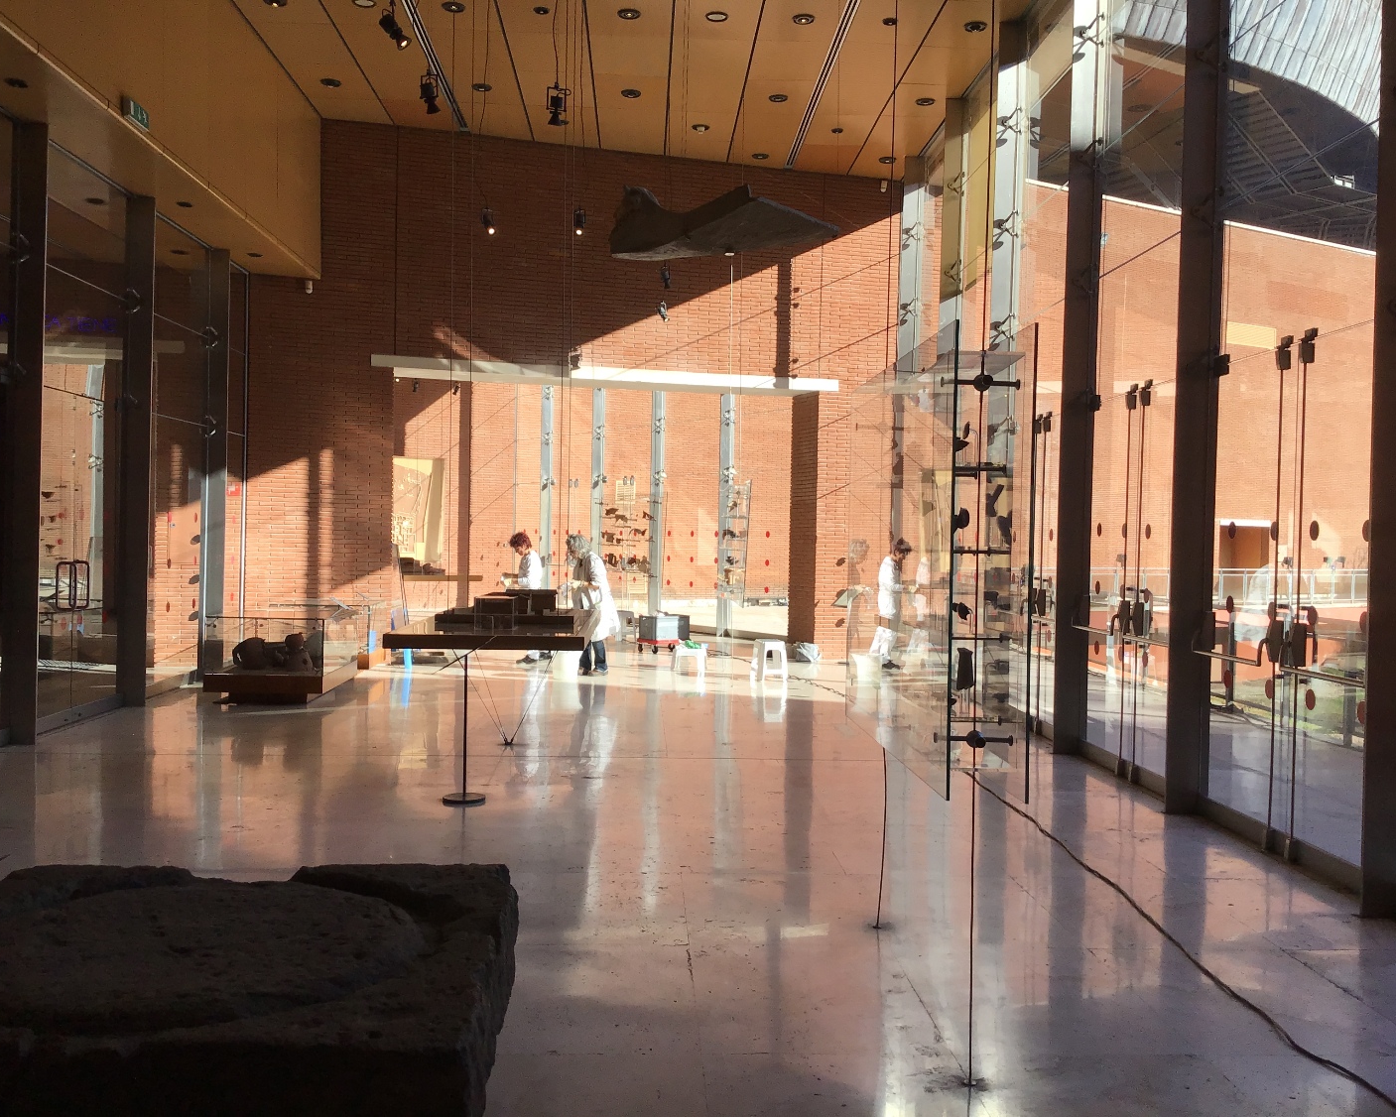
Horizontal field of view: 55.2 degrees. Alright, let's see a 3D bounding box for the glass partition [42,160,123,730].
[{"bbox_3d":[-4.981,-0.961,10.750,0.060,4.330,1.950,1,1,-2],"label":"glass partition"}]

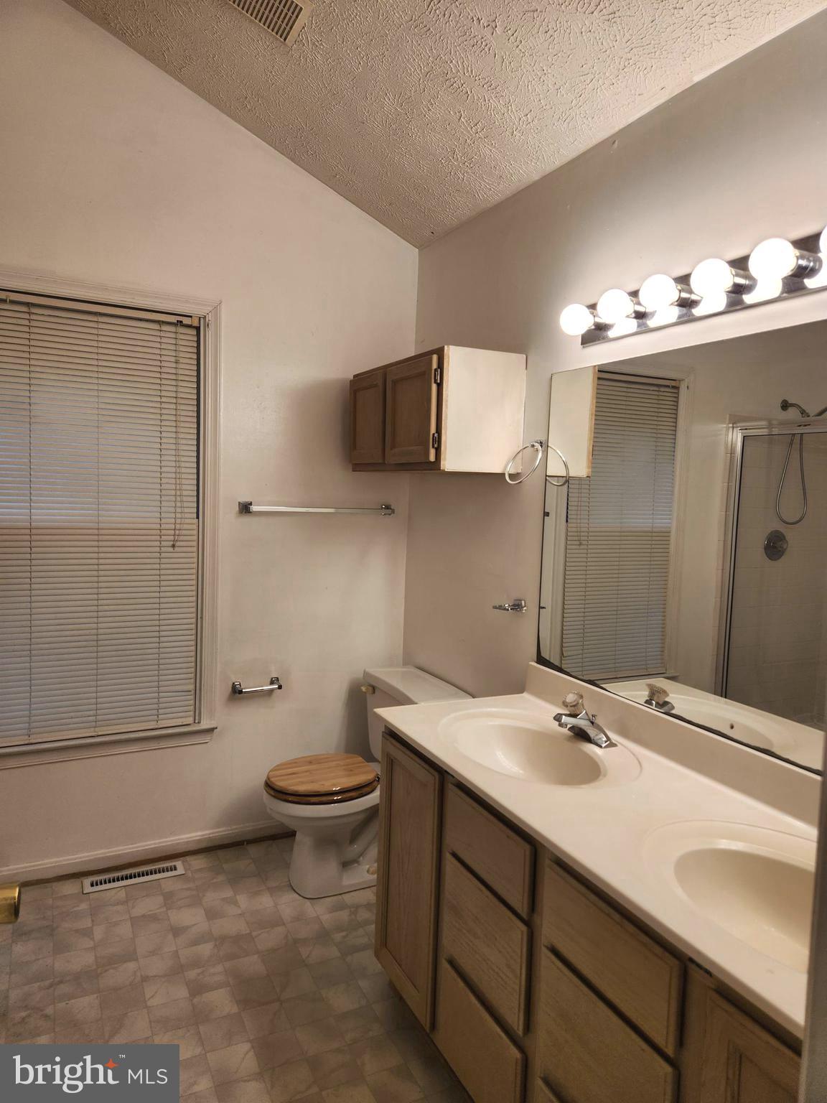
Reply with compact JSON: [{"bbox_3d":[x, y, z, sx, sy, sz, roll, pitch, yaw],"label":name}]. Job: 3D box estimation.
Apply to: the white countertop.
[{"bbox_3d":[0.479,0.490,1.542,0.544,0.132,1.534,-1,6,-26],"label":"white countertop"}]

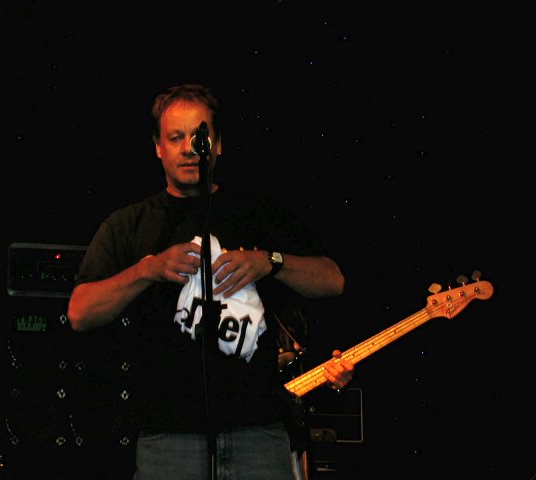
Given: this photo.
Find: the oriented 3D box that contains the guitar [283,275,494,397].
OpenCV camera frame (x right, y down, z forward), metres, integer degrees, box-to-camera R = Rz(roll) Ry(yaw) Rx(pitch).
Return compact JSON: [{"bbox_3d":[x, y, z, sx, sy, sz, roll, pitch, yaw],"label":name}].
[{"bbox_3d":[0.186,0.408,5.390,1.165,0.335,0.080,-29,-12,12],"label":"guitar"}]

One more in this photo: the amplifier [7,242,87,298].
[{"bbox_3d":[-0.875,0.144,7.344,0.540,0.230,0.300,2,-6,-15],"label":"amplifier"}]

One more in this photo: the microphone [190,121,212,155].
[{"bbox_3d":[-0.154,-0.238,3.970,0.052,0.052,0.163,0,-18,-5],"label":"microphone"}]

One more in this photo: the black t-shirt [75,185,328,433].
[{"bbox_3d":[-0.164,0.172,4.200,0.630,0.610,0.330,0,-6,0],"label":"black t-shirt"}]

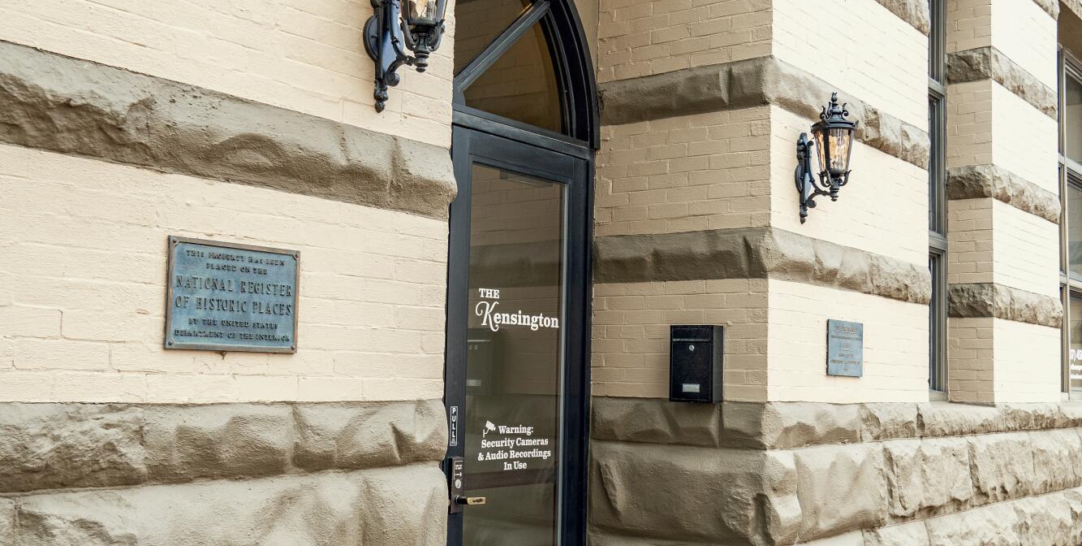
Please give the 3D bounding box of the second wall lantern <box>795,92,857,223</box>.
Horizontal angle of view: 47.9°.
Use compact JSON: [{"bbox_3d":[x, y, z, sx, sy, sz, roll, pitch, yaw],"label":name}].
[{"bbox_3d":[1.250,-0.499,5.299,0.272,0.566,0.203,-2,-6,38],"label":"second wall lantern"}]

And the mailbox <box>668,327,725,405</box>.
[{"bbox_3d":[0.672,0.394,5.245,0.214,0.326,0.086,-2,-6,38],"label":"mailbox"}]

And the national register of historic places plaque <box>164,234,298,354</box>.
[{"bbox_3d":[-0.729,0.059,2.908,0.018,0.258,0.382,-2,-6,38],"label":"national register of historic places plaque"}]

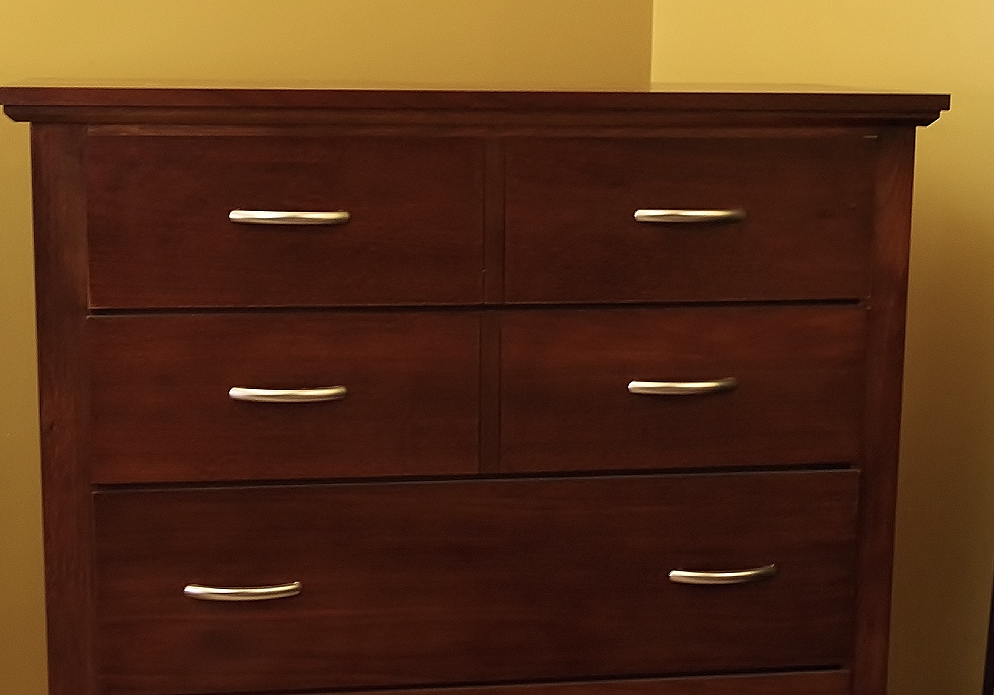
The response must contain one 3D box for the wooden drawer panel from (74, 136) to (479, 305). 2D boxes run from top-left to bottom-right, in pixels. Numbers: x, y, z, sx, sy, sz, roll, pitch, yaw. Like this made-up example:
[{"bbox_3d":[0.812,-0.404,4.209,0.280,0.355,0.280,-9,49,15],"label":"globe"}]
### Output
[{"bbox_3d":[-0.214,-0.130,1.801,0.403,0.174,0.025,-1,10,-9],"label":"wooden drawer panel"}]

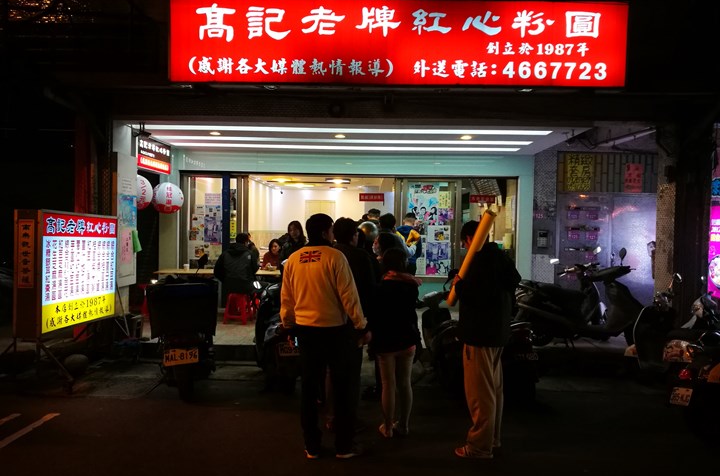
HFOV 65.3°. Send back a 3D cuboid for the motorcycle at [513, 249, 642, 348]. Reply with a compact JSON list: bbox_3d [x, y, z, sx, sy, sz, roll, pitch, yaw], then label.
[{"bbox_3d":[2.783,0.784,7.120,1.750,1.170,0.680,1,0,-5],"label":"motorcycle"}]

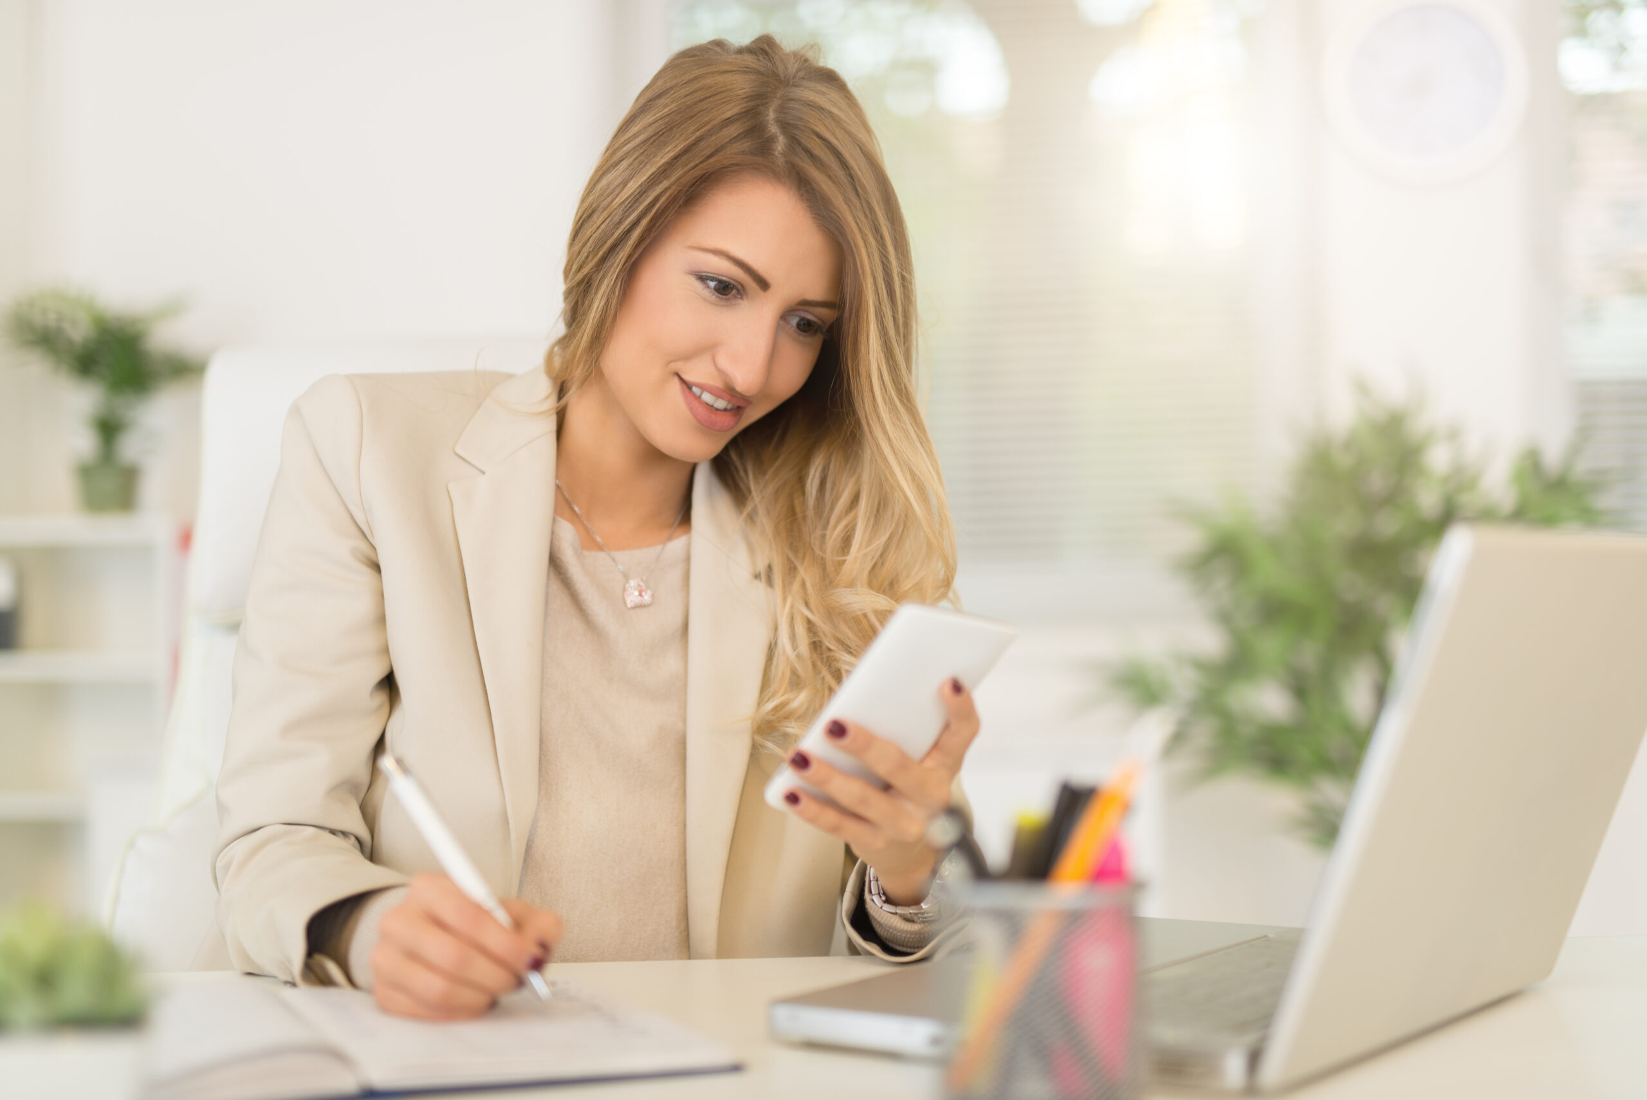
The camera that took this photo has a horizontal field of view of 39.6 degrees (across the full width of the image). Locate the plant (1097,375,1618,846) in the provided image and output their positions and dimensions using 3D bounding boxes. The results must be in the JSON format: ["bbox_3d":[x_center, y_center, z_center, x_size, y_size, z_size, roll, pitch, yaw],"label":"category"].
[{"bbox_3d":[0.711,0.399,2.942,0.640,1.199,0.620,-1,-1,0],"label":"plant"}]

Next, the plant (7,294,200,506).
[{"bbox_3d":[-1.072,-0.218,3.406,0.285,0.326,0.270,-1,-1,0],"label":"plant"}]

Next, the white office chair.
[{"bbox_3d":[-0.171,0.414,1.412,0.610,1.139,0.660,-1,-1,-2],"label":"white office chair"}]

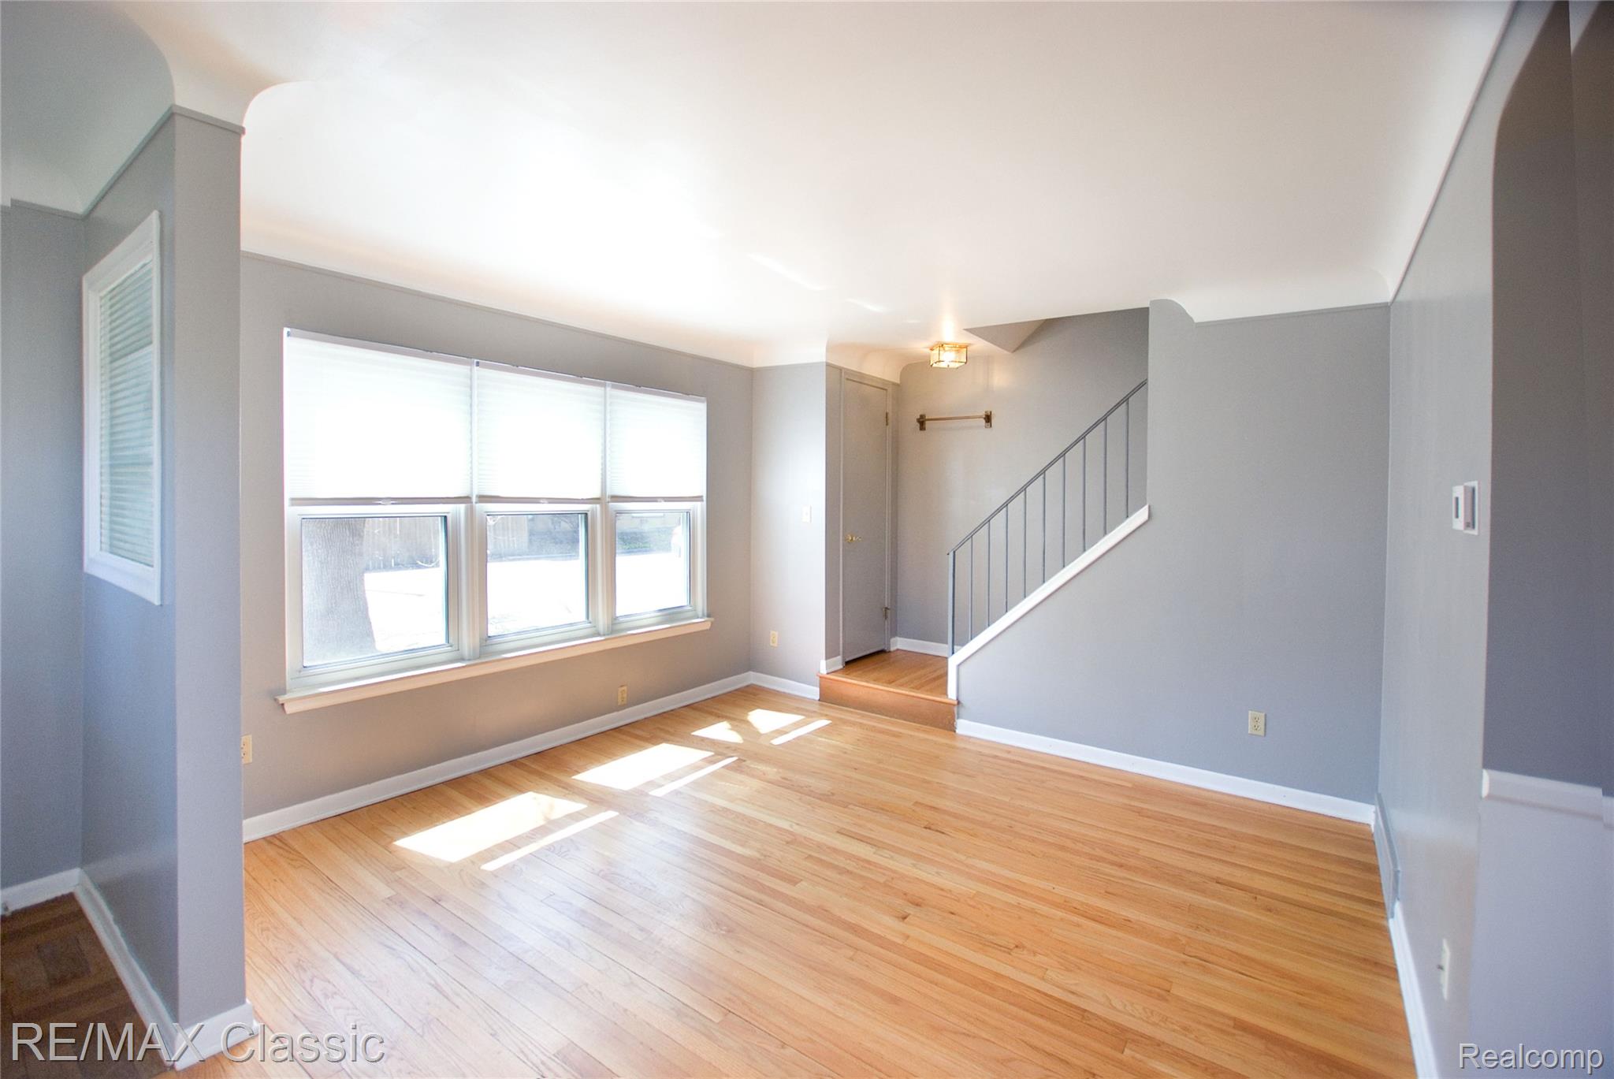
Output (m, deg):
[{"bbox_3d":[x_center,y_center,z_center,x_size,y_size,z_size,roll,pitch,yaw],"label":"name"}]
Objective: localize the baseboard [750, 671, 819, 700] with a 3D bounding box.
[{"bbox_3d":[-0.183,1.091,4.993,0.642,0.094,0.018,2,3,36],"label":"baseboard"}]

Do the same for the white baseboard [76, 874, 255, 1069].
[{"bbox_3d":[-2.040,1.258,2.077,1.270,0.094,0.171,2,3,36],"label":"white baseboard"}]

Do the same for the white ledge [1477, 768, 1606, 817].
[{"bbox_3d":[1.257,0.432,1.154,0.139,0.050,0.035,2,3,37],"label":"white ledge"}]

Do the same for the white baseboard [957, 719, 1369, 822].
[{"bbox_3d":[1.744,1.206,3.596,2.006,0.092,0.018,2,3,36],"label":"white baseboard"}]

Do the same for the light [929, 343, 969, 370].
[{"bbox_3d":[1.013,-1.324,4.760,0.202,0.138,0.206,2,3,36],"label":"light"}]

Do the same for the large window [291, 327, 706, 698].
[{"bbox_3d":[-1.496,-0.154,3.837,0.101,1.558,2.475,2,3,36],"label":"large window"}]

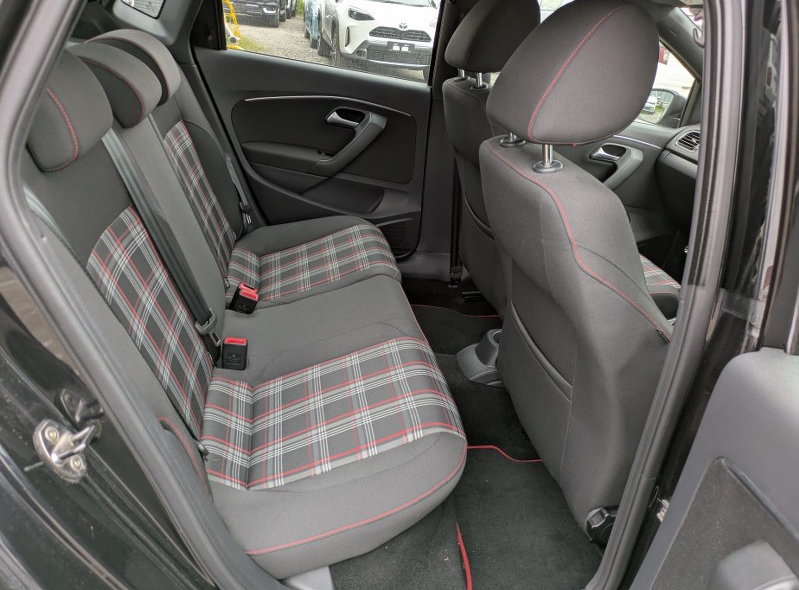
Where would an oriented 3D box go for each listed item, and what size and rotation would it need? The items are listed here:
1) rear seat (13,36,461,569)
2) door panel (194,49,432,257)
[{"bbox_3d":[-0.308,-0.132,1.358,0.780,0.860,1.310,-1,30,-12],"label":"rear seat"},{"bbox_3d":[-0.283,-0.437,1.974,0.770,0.690,0.120,-1,30,-12],"label":"door panel"}]

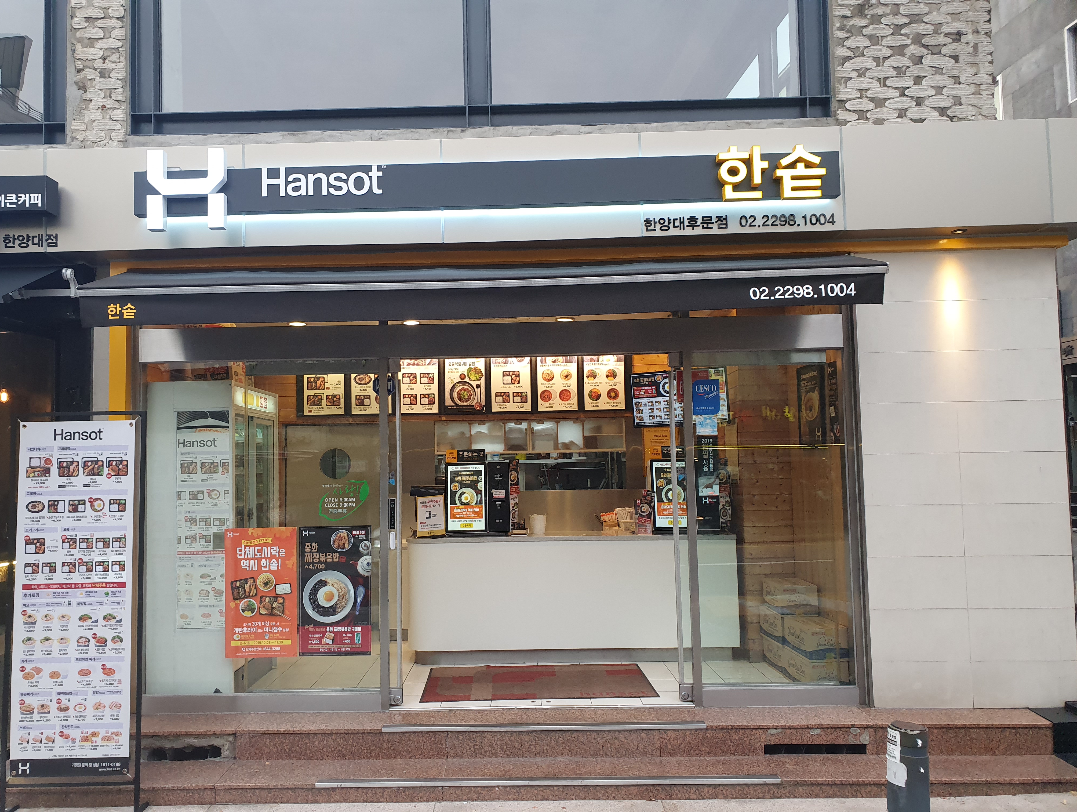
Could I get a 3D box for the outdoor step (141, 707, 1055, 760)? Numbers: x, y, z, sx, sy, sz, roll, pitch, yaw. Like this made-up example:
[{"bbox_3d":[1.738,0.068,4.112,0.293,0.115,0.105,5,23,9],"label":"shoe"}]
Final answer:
[{"bbox_3d":[0.242,1.843,4.556,4.970,0.180,0.350,-1,-4,2],"label":"outdoor step"}]

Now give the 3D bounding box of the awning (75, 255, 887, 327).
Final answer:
[{"bbox_3d":[-0.313,-0.670,4.606,4.330,0.430,0.560,-1,-4,1],"label":"awning"}]

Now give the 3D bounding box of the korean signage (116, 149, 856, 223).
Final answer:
[{"bbox_3d":[-0.297,-1.228,4.539,3.870,0.440,0.140,-1,-3,1],"label":"korean signage"}]

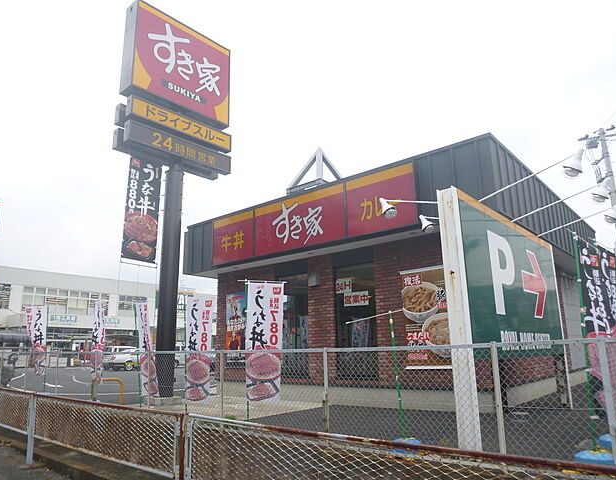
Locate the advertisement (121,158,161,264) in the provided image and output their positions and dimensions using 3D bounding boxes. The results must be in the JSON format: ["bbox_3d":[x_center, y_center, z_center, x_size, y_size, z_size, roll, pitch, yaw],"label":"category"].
[{"bbox_3d":[-3.596,-0.621,10.143,0.050,2.350,0.820,-12,-17,39],"label":"advertisement"}]

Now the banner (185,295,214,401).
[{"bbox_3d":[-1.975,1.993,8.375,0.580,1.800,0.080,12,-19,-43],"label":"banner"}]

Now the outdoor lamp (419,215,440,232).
[{"bbox_3d":[1.817,-0.250,7.000,0.240,0.250,0.210,-12,-17,39],"label":"outdoor lamp"}]

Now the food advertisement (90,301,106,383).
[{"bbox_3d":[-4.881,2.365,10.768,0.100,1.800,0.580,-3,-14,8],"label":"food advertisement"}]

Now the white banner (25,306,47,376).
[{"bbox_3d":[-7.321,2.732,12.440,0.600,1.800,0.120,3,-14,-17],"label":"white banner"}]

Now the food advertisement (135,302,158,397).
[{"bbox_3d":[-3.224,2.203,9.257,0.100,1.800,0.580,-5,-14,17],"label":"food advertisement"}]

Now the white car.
[{"bbox_3d":[-11.774,8.304,32.519,1.700,1.580,4.400,-12,-17,39],"label":"white car"}]

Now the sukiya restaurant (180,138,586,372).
[{"bbox_3d":[2.830,1.847,13.137,8.400,4.650,9.300,-12,-17,39],"label":"sukiya restaurant"}]

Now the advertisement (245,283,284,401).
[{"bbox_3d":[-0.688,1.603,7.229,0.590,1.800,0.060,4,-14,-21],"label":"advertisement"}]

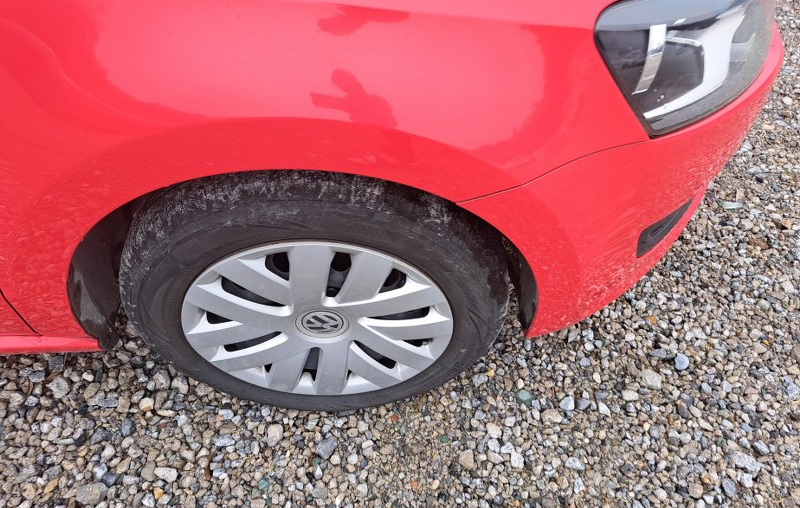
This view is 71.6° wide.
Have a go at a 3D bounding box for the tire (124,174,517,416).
[{"bbox_3d":[-0.125,0.051,0.901,0.602,0.595,0.190,-1,47,-1],"label":"tire"}]

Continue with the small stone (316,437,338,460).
[{"bbox_3d":[-0.132,0.354,1.010,0.029,0.021,0.042,25,52,21],"label":"small stone"}]

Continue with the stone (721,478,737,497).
[{"bbox_3d":[0.583,0.411,0.982,0.020,0.016,0.030,0,48,0],"label":"stone"}]

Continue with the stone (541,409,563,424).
[{"bbox_3d":[0.292,0.313,1.068,0.039,0.022,0.029,5,49,5],"label":"stone"}]

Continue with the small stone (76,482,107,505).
[{"bbox_3d":[-0.539,0.420,0.972,0.050,0.027,0.035,-6,49,-6],"label":"small stone"}]

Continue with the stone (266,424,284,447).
[{"bbox_3d":[-0.231,0.336,1.027,0.030,0.021,0.041,-1,47,-1],"label":"stone"}]

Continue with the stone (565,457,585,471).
[{"bbox_3d":[0.319,0.381,1.008,0.032,0.017,0.022,9,49,8],"label":"stone"}]

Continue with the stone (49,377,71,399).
[{"bbox_3d":[-0.672,0.264,1.095,0.050,0.023,0.032,36,57,29],"label":"stone"}]

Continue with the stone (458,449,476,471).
[{"bbox_3d":[0.121,0.369,0.997,0.026,0.018,0.037,-4,47,-4],"label":"stone"}]

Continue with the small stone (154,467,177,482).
[{"bbox_3d":[-0.422,0.394,0.997,0.042,0.018,0.023,15,50,13],"label":"small stone"}]

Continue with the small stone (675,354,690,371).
[{"bbox_3d":[0.583,0.223,1.148,0.025,0.020,0.038,22,52,19],"label":"small stone"}]

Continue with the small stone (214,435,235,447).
[{"bbox_3d":[-0.323,0.343,1.021,0.037,0.015,0.021,0,47,0],"label":"small stone"}]

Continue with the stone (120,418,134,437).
[{"bbox_3d":[-0.510,0.325,1.038,0.018,0.013,0.036,-14,49,-13],"label":"stone"}]

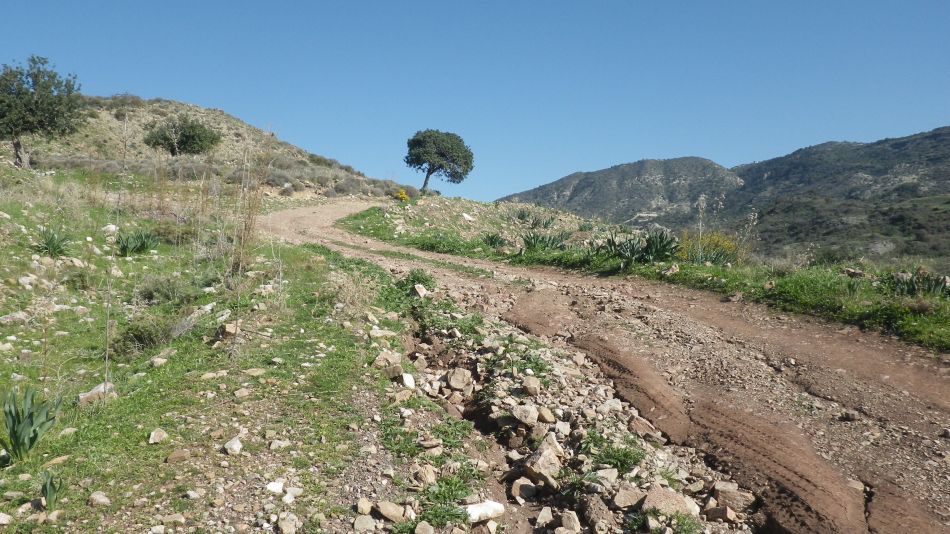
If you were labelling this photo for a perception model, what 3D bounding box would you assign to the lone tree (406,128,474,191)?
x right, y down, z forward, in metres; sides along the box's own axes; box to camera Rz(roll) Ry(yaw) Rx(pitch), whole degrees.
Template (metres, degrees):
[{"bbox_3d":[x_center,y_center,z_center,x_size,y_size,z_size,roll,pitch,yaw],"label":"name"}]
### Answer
[{"bbox_3d":[-2.484,-7.249,48.000,4.600,4.300,4.500,0,1,-3],"label":"lone tree"}]

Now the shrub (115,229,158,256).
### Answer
[{"bbox_3d":[-6.203,-0.433,13.000,0.800,0.480,0.650,-1,1,-26],"label":"shrub"}]

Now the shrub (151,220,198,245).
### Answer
[{"bbox_3d":[-5.540,-0.636,13.000,0.885,0.442,0.708,0,-2,0],"label":"shrub"}]

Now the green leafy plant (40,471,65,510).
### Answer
[{"bbox_3d":[-2.007,1.062,3.350,0.114,0.190,0.100,0,2,0],"label":"green leafy plant"}]

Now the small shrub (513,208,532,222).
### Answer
[{"bbox_3d":[1.549,-1.680,23.000,0.640,0.460,0.600,0,1,4],"label":"small shrub"}]

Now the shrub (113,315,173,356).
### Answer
[{"bbox_3d":[-2.867,0.597,6.100,0.502,0.355,0.426,0,-2,0],"label":"shrub"}]

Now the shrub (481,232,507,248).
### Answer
[{"bbox_3d":[0.433,-0.620,16.500,0.608,0.374,0.548,0,-2,0],"label":"shrub"}]

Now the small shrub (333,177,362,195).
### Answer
[{"bbox_3d":[-6.509,-4.161,36.000,1.531,0.919,1.302,0,-2,0],"label":"small shrub"}]

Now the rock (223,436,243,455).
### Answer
[{"bbox_3d":[-1.561,1.155,4.550,0.120,0.105,0.100,0,1,-19],"label":"rock"}]

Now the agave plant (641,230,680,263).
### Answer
[{"bbox_3d":[3.480,-0.387,13.300,0.700,0.600,0.680,0,1,15],"label":"agave plant"}]

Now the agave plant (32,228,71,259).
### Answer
[{"bbox_3d":[-6.786,-0.409,11.300,0.609,0.481,0.548,0,-2,0],"label":"agave plant"}]

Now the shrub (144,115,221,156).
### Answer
[{"bbox_3d":[-19.461,-8.731,47.000,4.732,2.866,4.259,0,-2,0],"label":"shrub"}]

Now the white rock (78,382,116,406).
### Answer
[{"bbox_3d":[-2.944,0.998,5.500,0.290,0.155,0.210,-1,1,-28],"label":"white rock"}]

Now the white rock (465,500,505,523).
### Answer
[{"bbox_3d":[0.048,1.248,3.600,0.200,0.085,0.110,0,-2,-9],"label":"white rock"}]

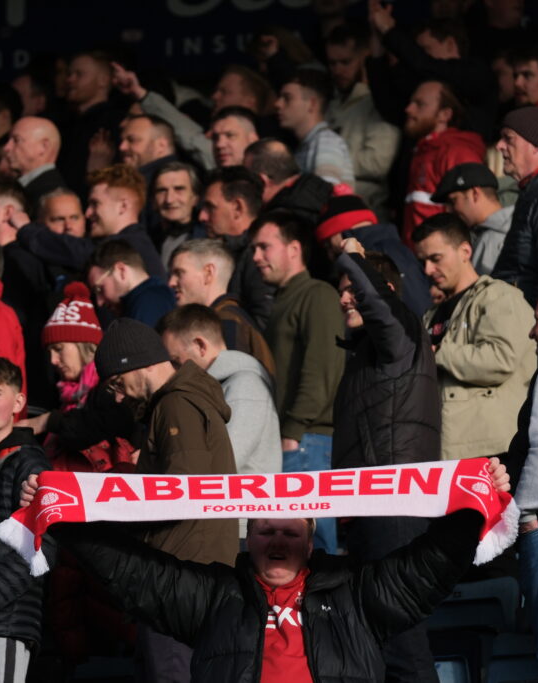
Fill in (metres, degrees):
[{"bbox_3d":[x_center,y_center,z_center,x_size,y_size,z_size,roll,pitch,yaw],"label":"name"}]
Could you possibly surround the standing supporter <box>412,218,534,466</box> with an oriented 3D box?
[{"bbox_3d":[0.668,0.446,19.394,0.360,1.740,0.500,4,-8,-30],"label":"standing supporter"}]

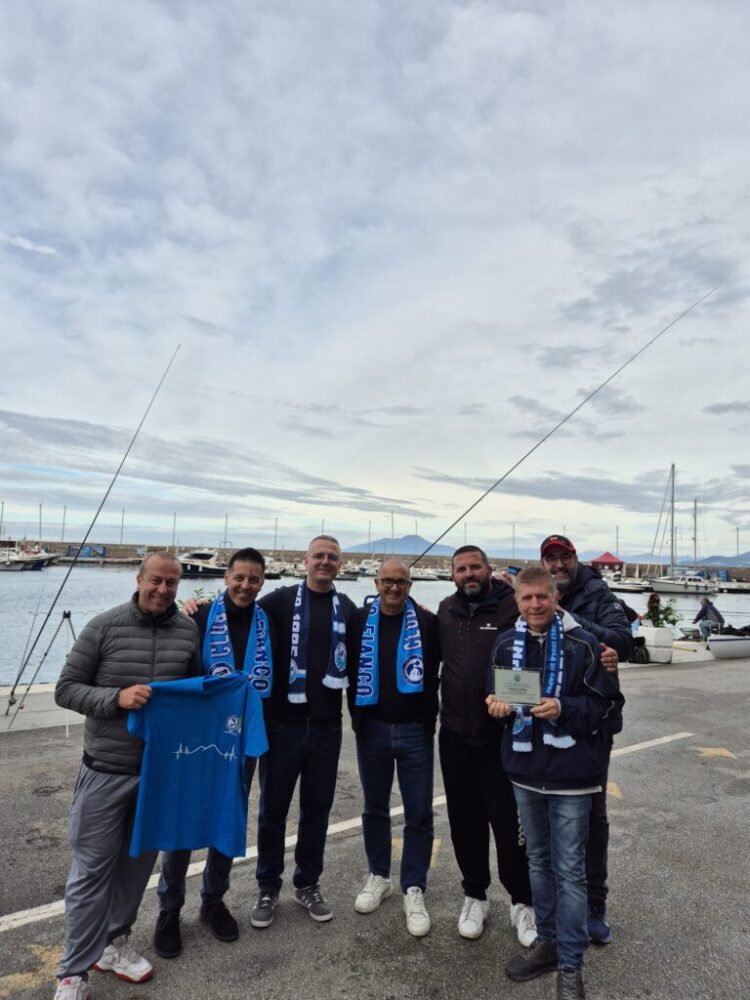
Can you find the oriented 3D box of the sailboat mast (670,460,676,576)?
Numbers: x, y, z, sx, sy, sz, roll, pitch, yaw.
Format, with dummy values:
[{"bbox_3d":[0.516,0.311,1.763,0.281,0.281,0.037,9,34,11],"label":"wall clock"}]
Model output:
[{"bbox_3d":[34.761,2.257,77.574,0.250,13.160,0.250,2,-5,0],"label":"sailboat mast"}]

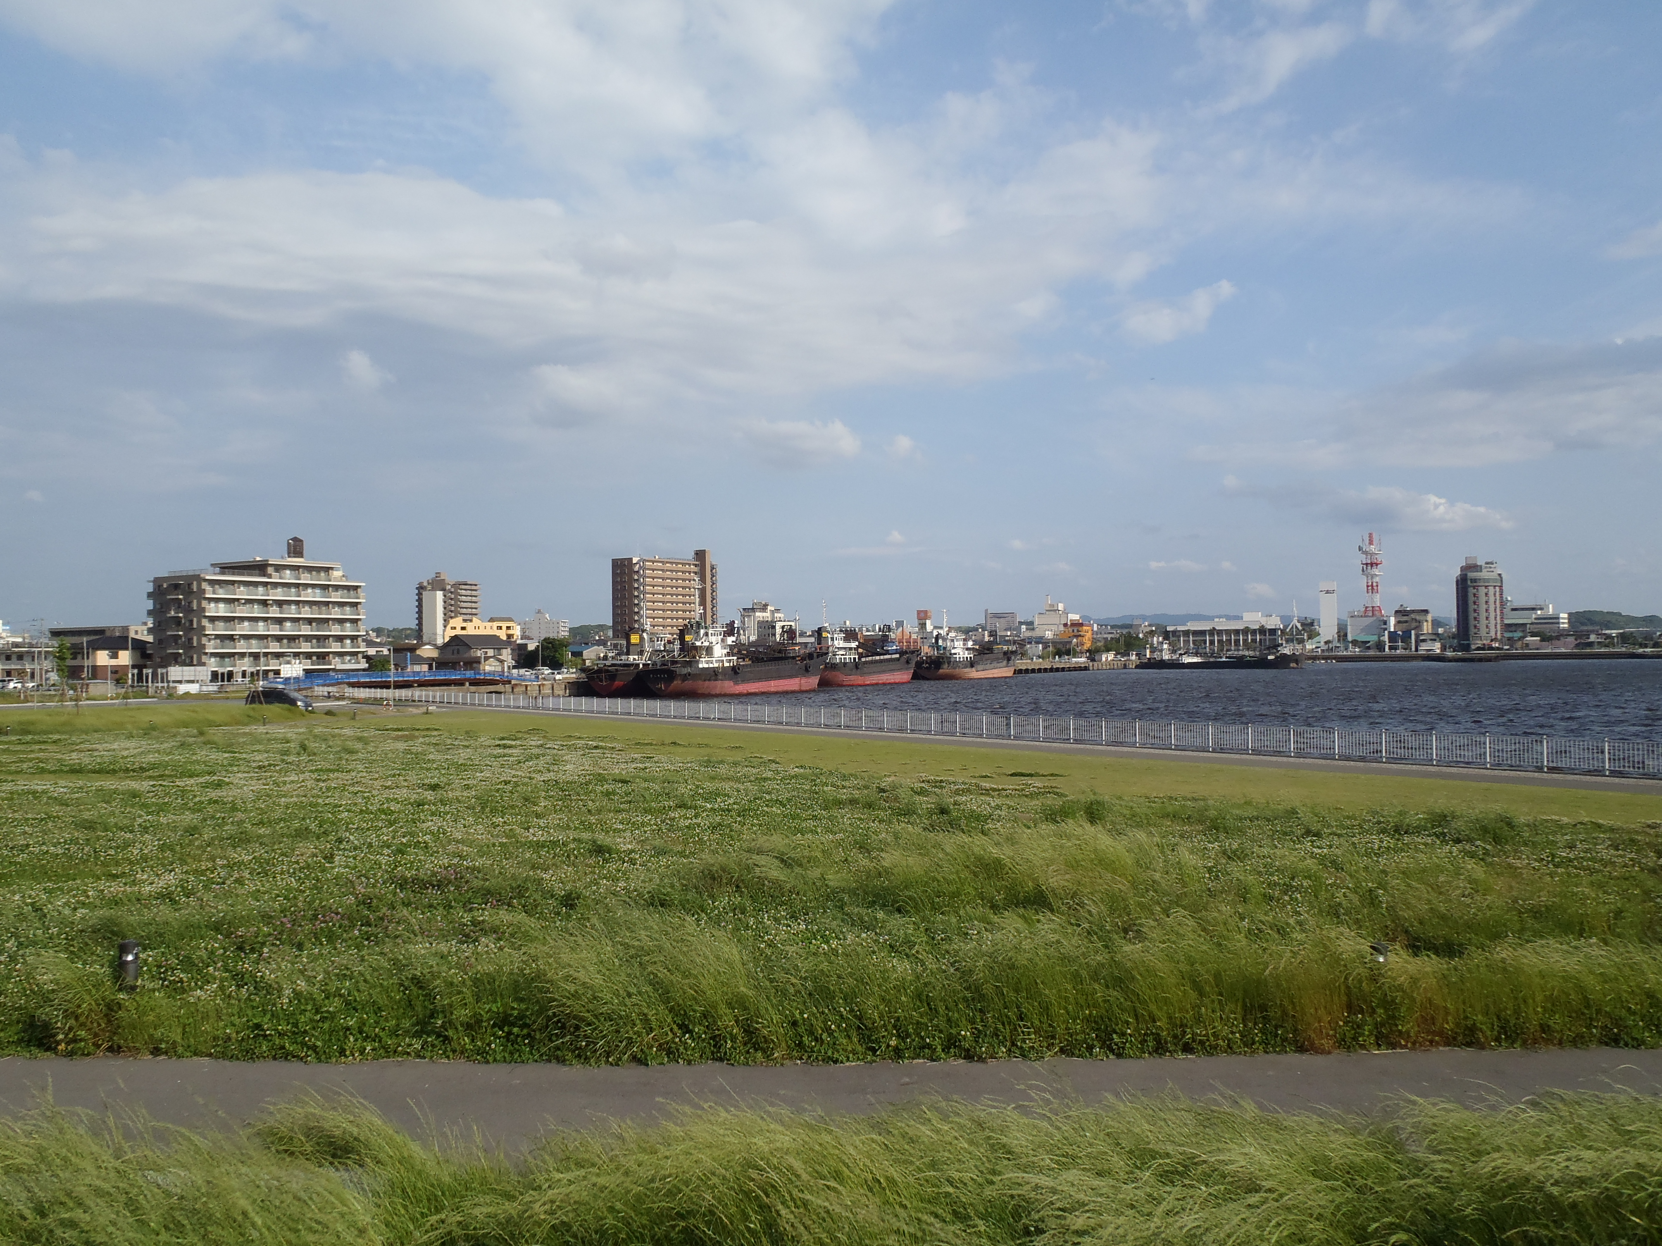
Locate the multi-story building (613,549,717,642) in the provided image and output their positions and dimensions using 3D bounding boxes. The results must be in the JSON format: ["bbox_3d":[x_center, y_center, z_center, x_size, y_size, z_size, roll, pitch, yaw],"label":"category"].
[{"bbox_3d":[-62.040,-5.760,506.580,18.500,43.200,41.000,-1,-1,33],"label":"multi-story building"}]

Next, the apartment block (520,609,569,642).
[{"bbox_3d":[-190.690,8.630,899.990,38.000,34.200,11.000,-1,-1,33],"label":"apartment block"}]

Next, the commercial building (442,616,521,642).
[{"bbox_3d":[-118.150,6.560,454.990,25.000,17.500,14.000,0,-1,-7],"label":"commercial building"}]

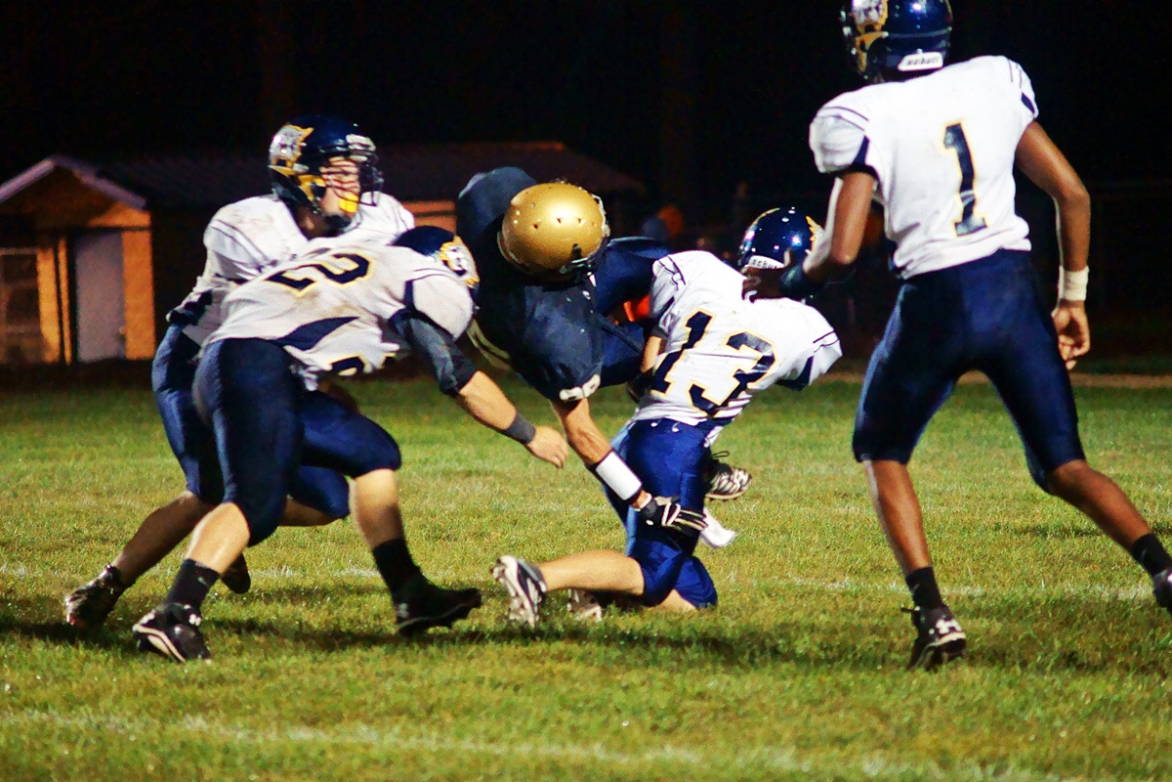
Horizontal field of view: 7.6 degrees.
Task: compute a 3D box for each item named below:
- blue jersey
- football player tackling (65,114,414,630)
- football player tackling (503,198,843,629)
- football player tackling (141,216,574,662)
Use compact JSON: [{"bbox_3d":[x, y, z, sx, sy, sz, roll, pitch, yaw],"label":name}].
[{"bbox_3d":[-0.087,-0.277,22.800,0.380,0.580,0.520,-22,-15,-9],"label":"blue jersey"},{"bbox_3d":[-0.897,-0.050,23.100,0.920,1.340,0.650,-1,1,30],"label":"football player tackling"},{"bbox_3d":[0.211,0.063,23.000,0.720,1.060,0.850,-1,1,30],"label":"football player tackling"},{"bbox_3d":[-0.606,0.136,22.500,1.100,1.110,0.680,-1,1,-7],"label":"football player tackling"}]

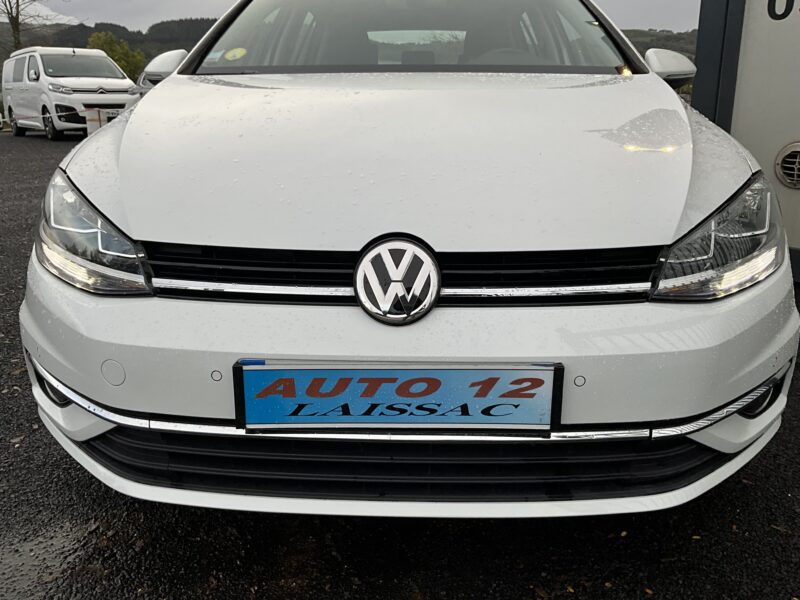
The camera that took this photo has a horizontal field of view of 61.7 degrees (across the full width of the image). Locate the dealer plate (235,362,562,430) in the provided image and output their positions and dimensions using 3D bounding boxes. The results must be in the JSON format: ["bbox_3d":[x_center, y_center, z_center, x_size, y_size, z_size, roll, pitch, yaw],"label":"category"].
[{"bbox_3d":[-0.002,0.157,1.106,0.535,0.115,0.025,1,16,2],"label":"dealer plate"}]

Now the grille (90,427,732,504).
[{"bbox_3d":[0.001,0.278,1.224,1.250,0.125,0.150,1,16,2],"label":"grille"}]

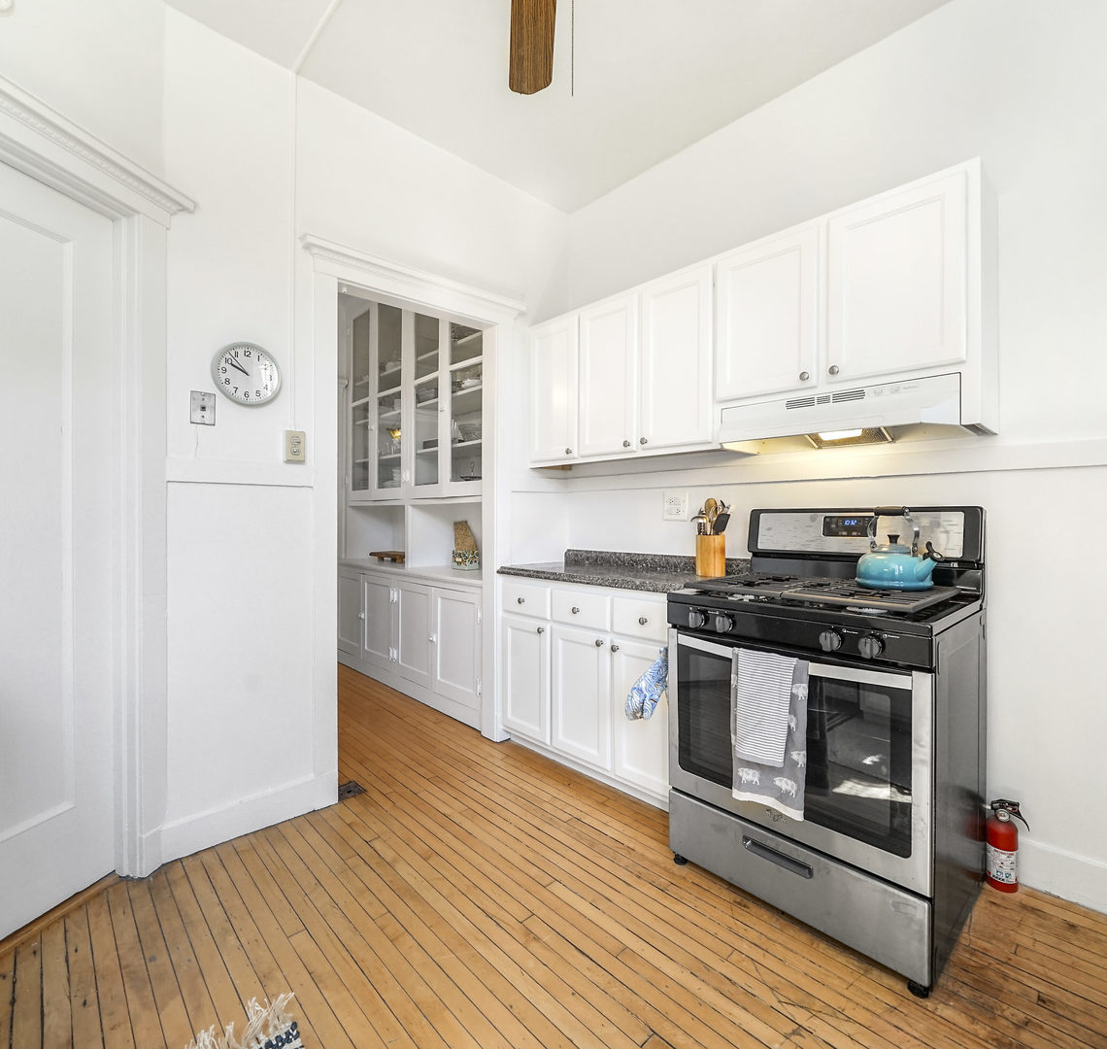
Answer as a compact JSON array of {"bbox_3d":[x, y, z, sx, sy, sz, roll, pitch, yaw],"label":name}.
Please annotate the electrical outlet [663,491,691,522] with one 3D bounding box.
[{"bbox_3d":[0.594,-0.088,2.552,0.010,0.134,0.130,-2,2,-45],"label":"electrical outlet"}]

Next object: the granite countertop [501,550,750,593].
[{"bbox_3d":[0.301,0.209,2.497,0.515,0.112,1.110,-2,2,-45],"label":"granite countertop"}]

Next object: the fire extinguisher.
[{"bbox_3d":[1.429,1.010,1.655,0.082,0.275,0.125,-2,2,-45],"label":"fire extinguisher"}]

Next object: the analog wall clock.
[{"bbox_3d":[-1.126,-0.554,1.932,0.228,0.226,0.040,-2,2,-42],"label":"analog wall clock"}]

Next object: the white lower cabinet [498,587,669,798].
[{"bbox_3d":[0.307,0.691,2.522,0.490,0.860,1.095,-2,2,-45],"label":"white lower cabinet"}]

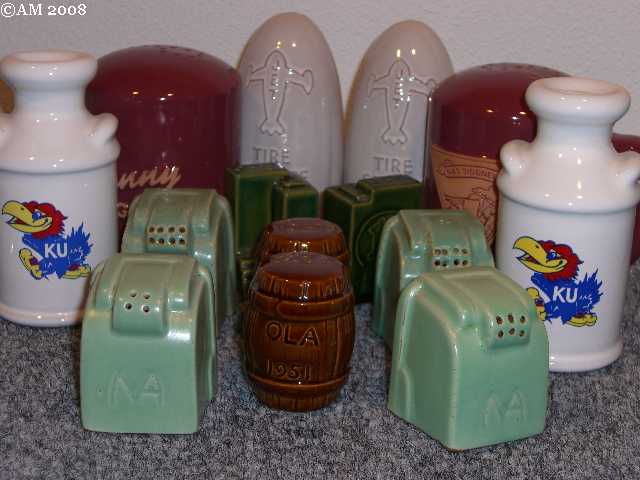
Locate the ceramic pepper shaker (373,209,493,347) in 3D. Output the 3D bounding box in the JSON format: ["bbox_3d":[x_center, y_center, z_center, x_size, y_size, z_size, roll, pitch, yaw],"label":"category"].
[{"bbox_3d":[0.051,0.018,0.556,0.043,0.061,0.046,0,18,-9],"label":"ceramic pepper shaker"}]

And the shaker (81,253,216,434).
[{"bbox_3d":[-0.066,0.038,0.478,0.043,0.061,0.046,3,17,4],"label":"shaker"}]

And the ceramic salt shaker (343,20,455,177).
[{"bbox_3d":[0.049,-0.065,0.711,0.066,0.126,0.066,6,18,12],"label":"ceramic salt shaker"}]

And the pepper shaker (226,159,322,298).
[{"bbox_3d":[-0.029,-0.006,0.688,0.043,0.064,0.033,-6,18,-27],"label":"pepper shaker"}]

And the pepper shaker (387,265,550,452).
[{"bbox_3d":[0.059,0.042,0.479,0.043,0.061,0.046,-7,20,-27],"label":"pepper shaker"}]

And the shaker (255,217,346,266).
[{"bbox_3d":[-0.008,0.023,0.539,0.045,0.058,0.045,5,18,8],"label":"shaker"}]

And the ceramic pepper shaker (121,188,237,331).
[{"bbox_3d":[-0.065,0.008,0.573,0.043,0.061,0.046,3,17,4],"label":"ceramic pepper shaker"}]

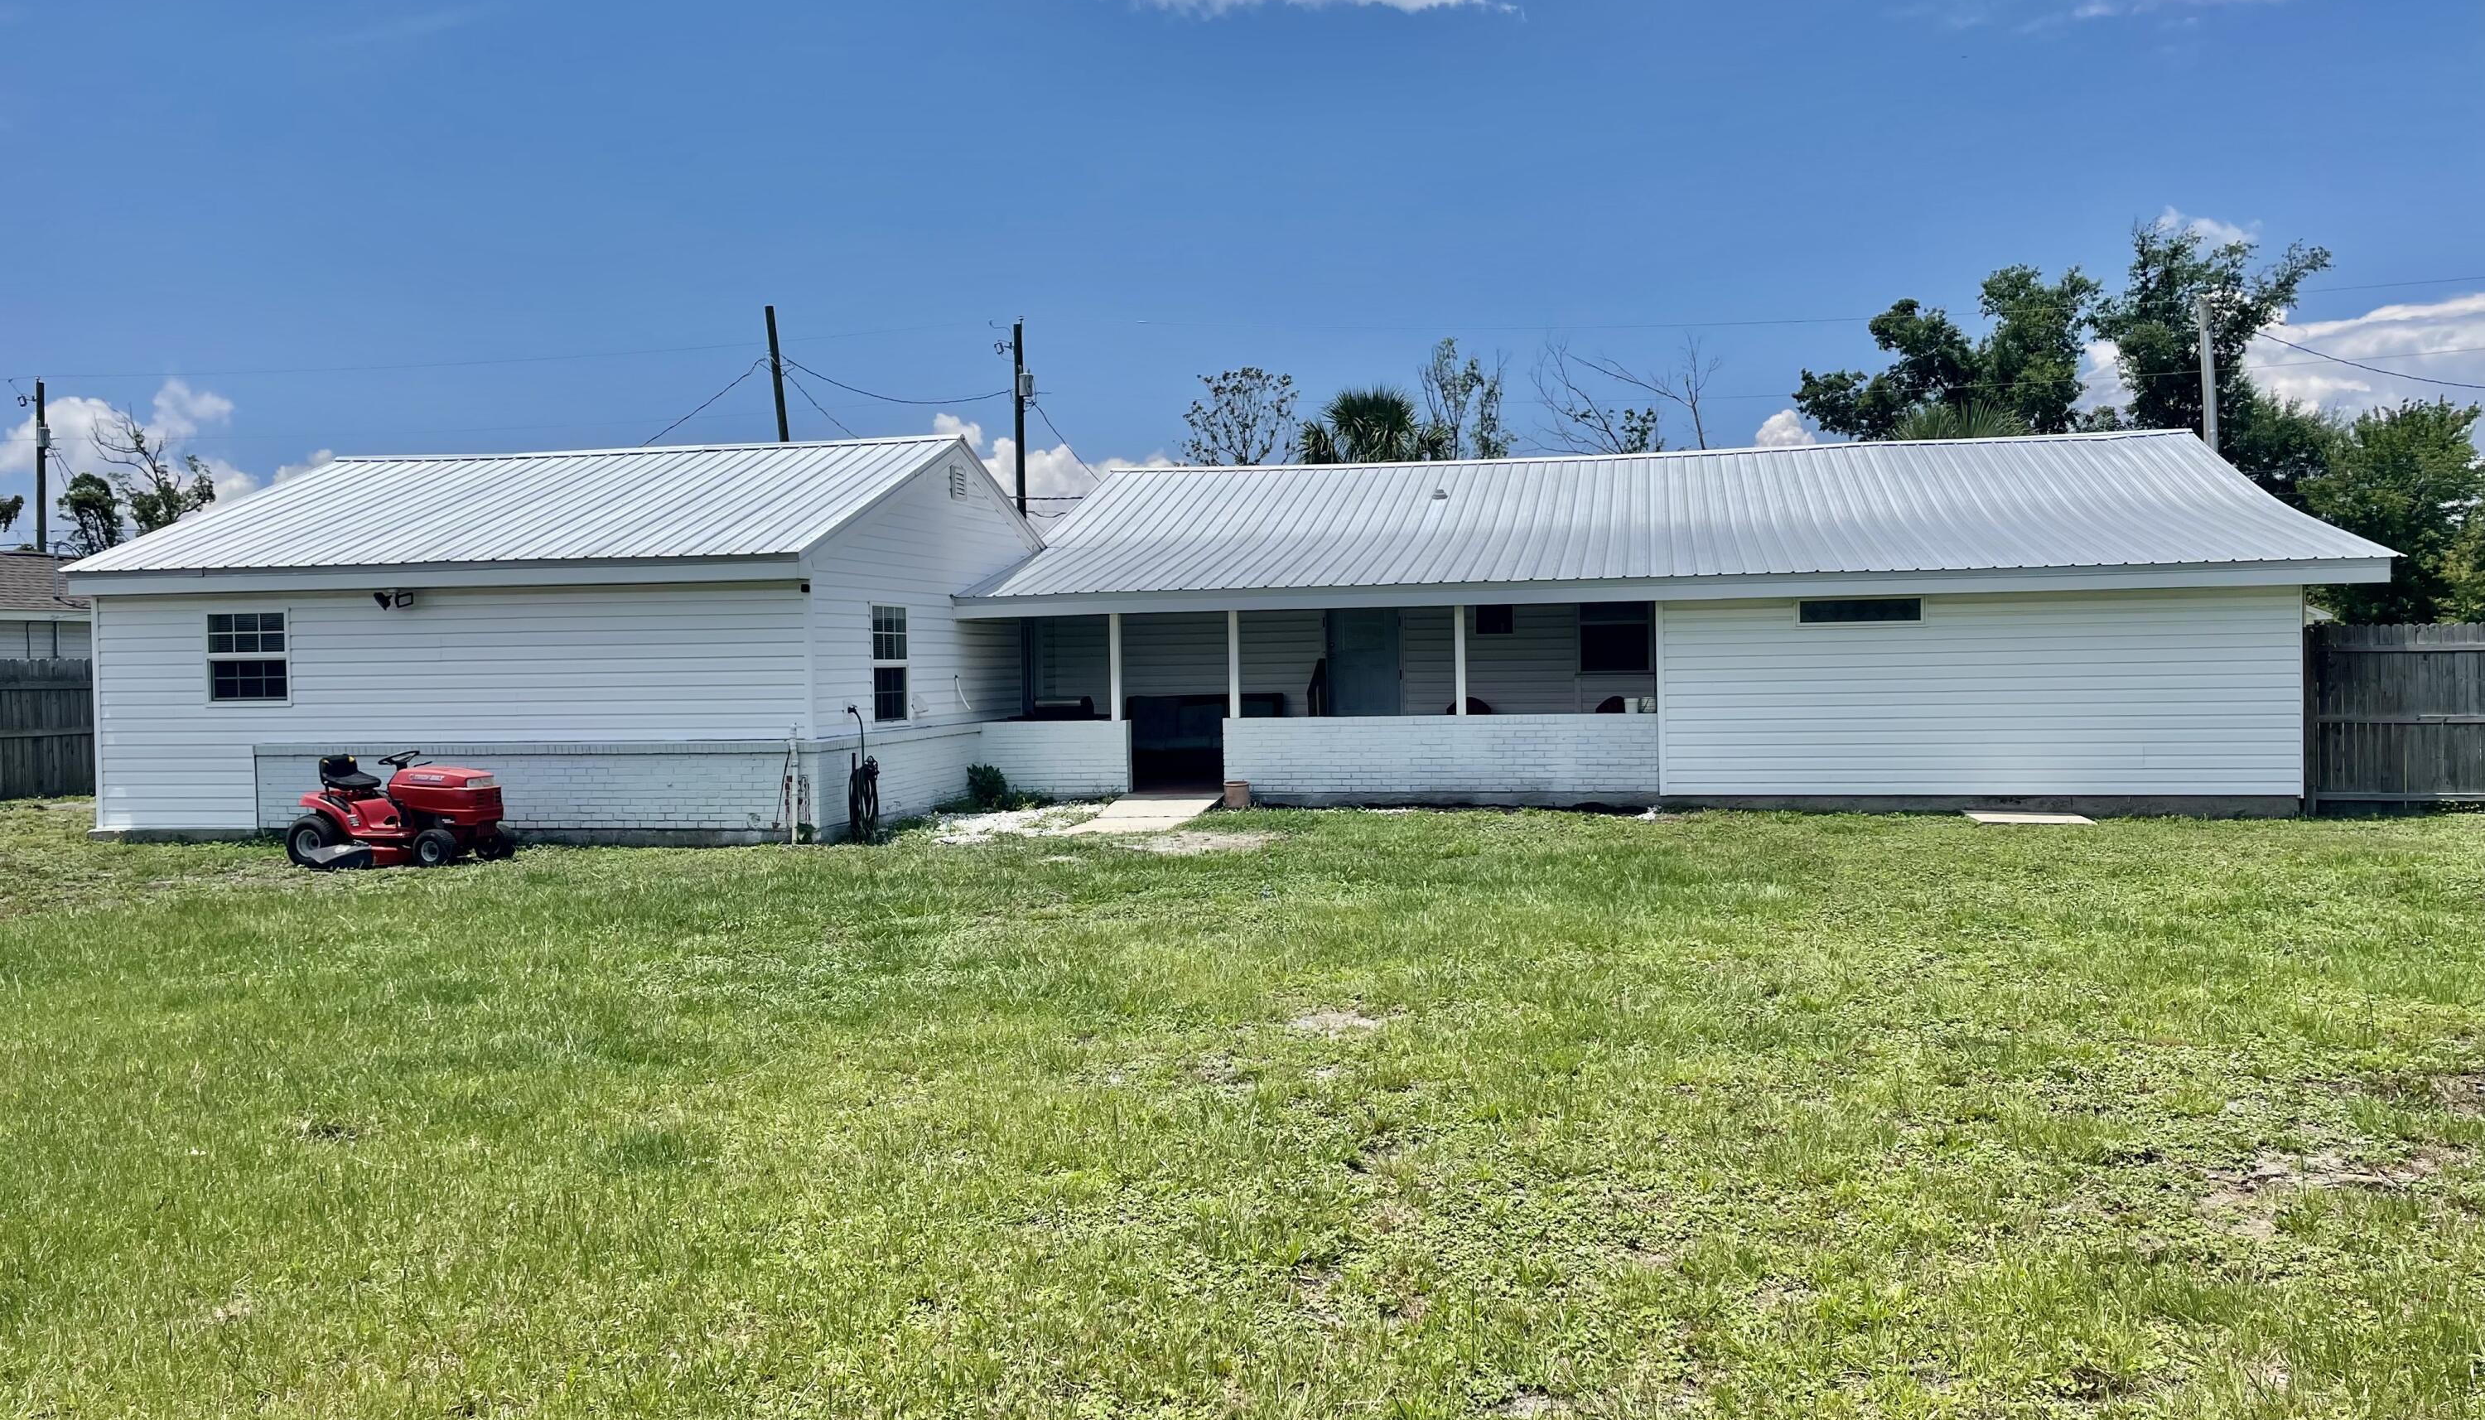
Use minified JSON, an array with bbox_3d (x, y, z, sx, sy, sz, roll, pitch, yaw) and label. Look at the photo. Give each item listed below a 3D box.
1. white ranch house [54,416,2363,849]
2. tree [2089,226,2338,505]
[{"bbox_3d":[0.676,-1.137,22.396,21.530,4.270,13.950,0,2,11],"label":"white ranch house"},{"bbox_3d":[24.693,-6.158,47.442,6.400,12.225,6.000,0,2,11],"label":"tree"}]

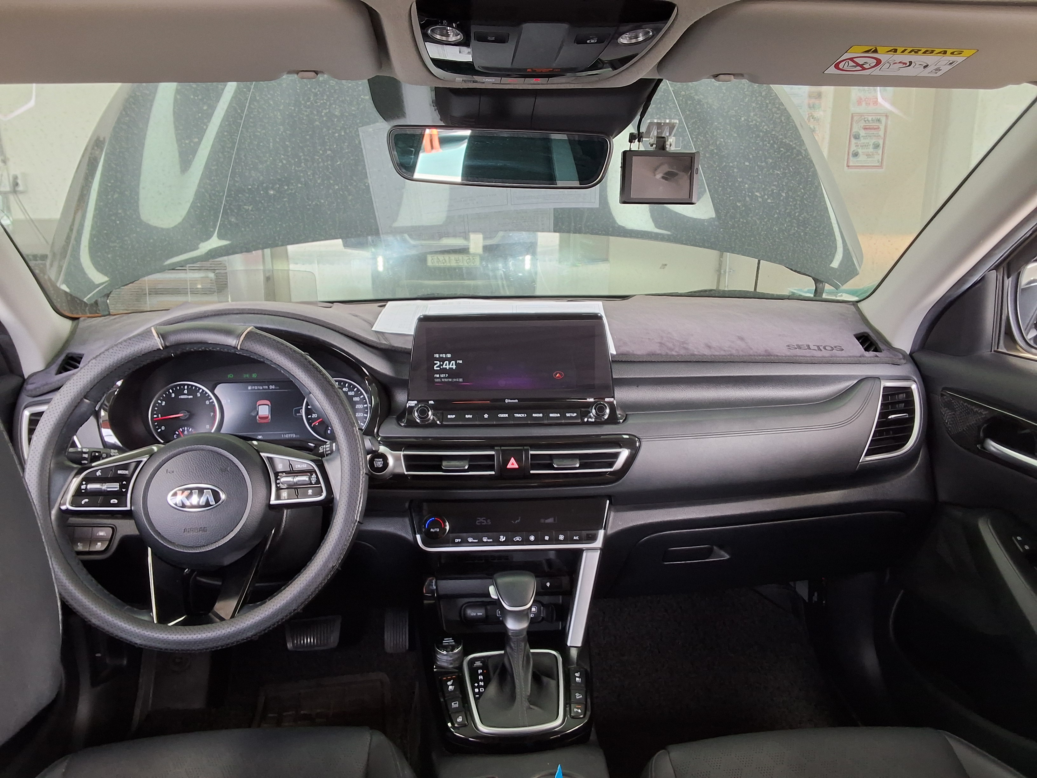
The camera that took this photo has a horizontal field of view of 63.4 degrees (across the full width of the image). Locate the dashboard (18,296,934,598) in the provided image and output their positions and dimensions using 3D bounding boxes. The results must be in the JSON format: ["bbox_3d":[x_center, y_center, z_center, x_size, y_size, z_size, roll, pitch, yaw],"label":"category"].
[{"bbox_3d":[-0.037,0.097,1.418,1.420,0.470,0.460,-2,13,-5],"label":"dashboard"}]

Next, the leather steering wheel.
[{"bbox_3d":[-0.369,0.110,0.989,0.380,0.380,0.100,-2,-6,-6],"label":"leather steering wheel"}]

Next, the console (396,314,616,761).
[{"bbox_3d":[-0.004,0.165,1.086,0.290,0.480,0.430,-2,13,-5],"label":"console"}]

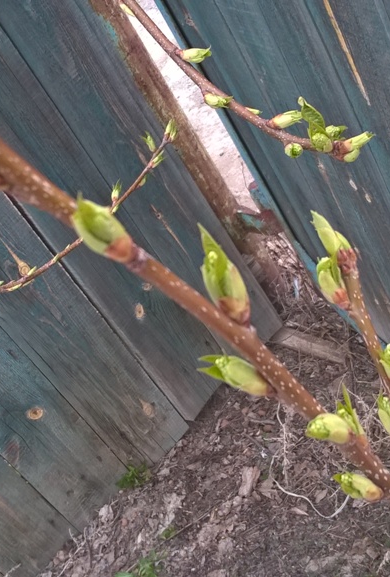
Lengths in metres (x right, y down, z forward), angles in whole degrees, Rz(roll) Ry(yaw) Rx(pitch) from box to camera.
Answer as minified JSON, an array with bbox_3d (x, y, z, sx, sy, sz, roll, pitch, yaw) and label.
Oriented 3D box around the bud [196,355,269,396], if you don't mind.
[{"bbox_3d":[0.011,0.024,0.227,0.009,0.021,0.009,174,114,-77],"label":"bud"}]

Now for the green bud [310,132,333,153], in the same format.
[{"bbox_3d":[0.064,-0.073,0.410,0.011,0.015,0.010,0,75,6],"label":"green bud"}]

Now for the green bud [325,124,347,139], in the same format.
[{"bbox_3d":[0.073,-0.081,0.420,0.012,0.007,0.007,-27,5,27],"label":"green bud"}]

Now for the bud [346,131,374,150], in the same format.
[{"bbox_3d":[0.084,-0.075,0.415,0.017,0.007,0.007,-28,4,14],"label":"bud"}]

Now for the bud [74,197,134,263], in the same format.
[{"bbox_3d":[-0.020,-0.013,0.182,0.009,0.021,0.009,-46,25,-2],"label":"bud"}]

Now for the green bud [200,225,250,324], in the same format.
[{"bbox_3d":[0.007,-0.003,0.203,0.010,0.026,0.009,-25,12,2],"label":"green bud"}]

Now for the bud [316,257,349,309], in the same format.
[{"bbox_3d":[0.048,-0.002,0.285,0.009,0.020,0.009,-26,9,9],"label":"bud"}]

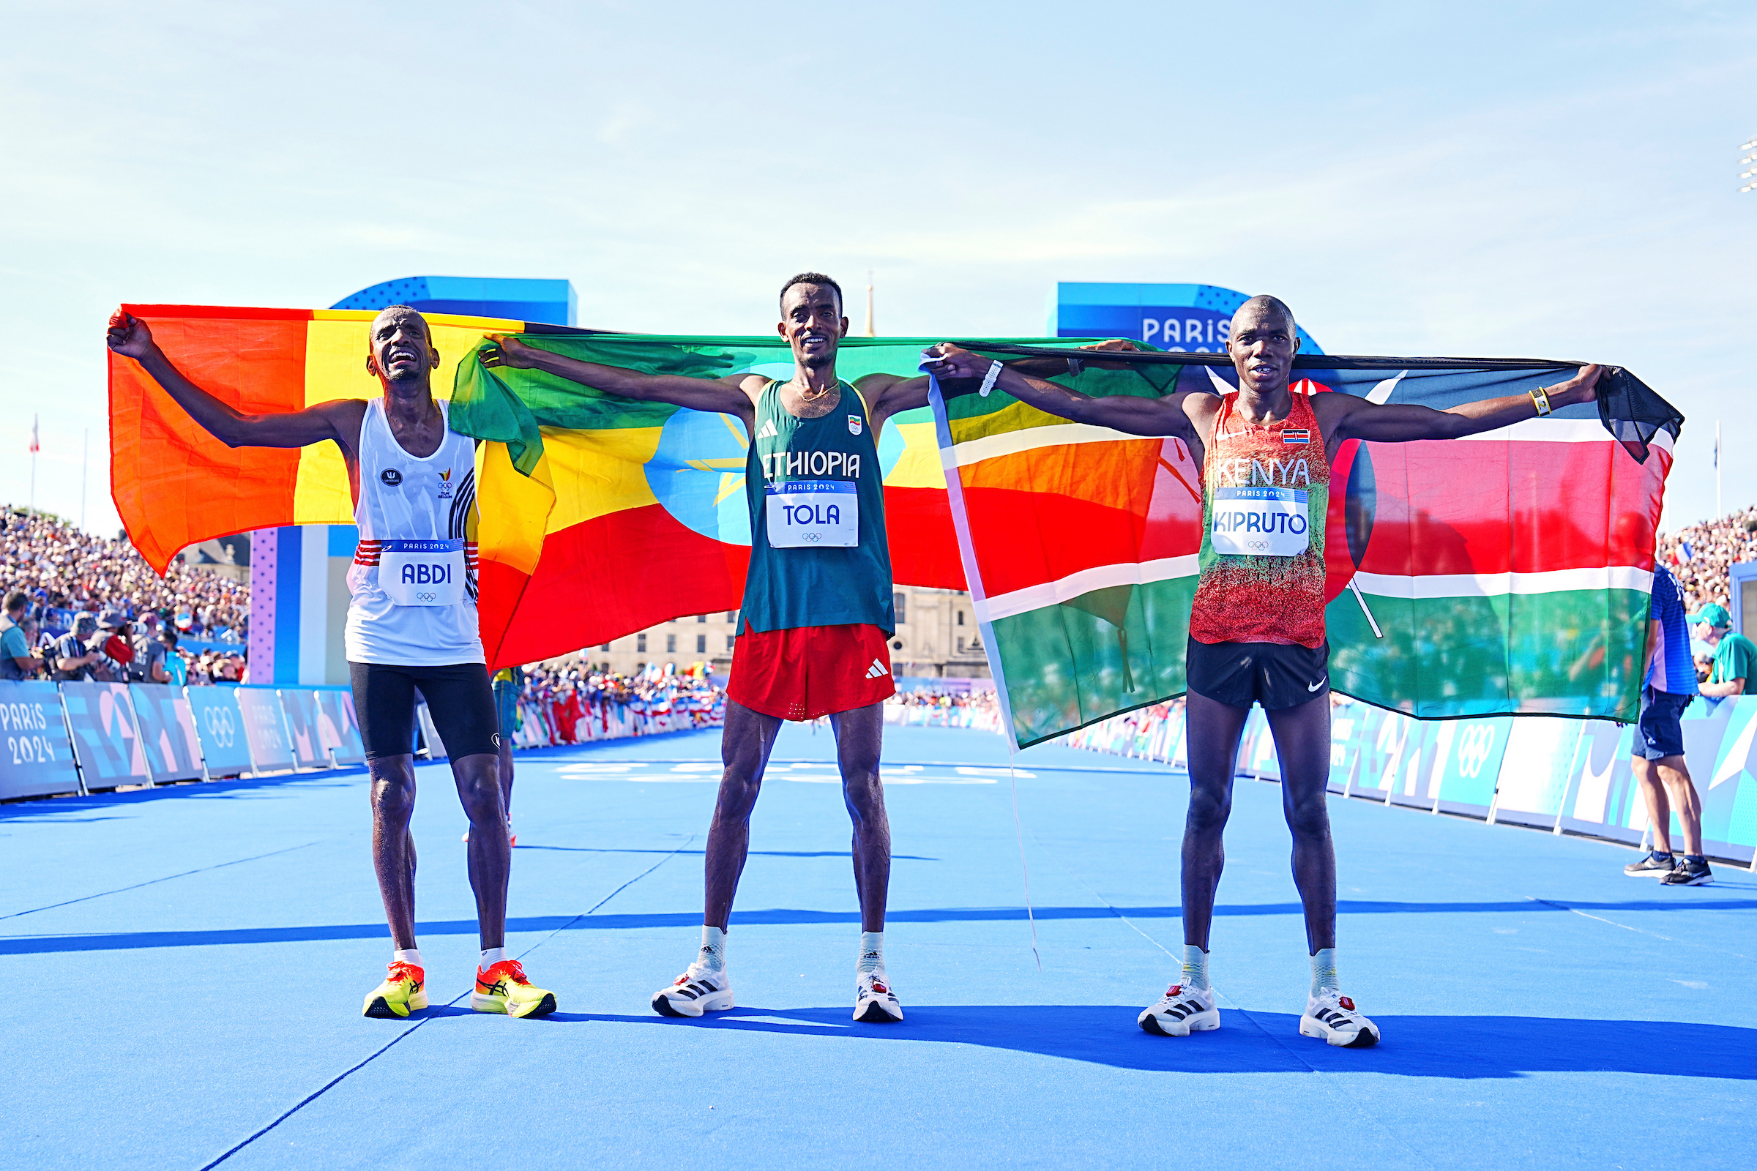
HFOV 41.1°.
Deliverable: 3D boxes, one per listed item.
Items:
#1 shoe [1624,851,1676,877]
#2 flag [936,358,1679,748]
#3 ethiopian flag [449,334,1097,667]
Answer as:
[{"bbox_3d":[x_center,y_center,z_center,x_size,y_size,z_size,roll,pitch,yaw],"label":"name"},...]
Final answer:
[{"bbox_3d":[3.774,1.366,11.450,0.270,0.115,0.100,0,-3,10],"label":"shoe"},{"bbox_3d":[1.043,-0.094,5.730,1.820,0.980,0.420,1,-3,3],"label":"flag"},{"bbox_3d":[-0.164,-0.213,5.900,1.820,0.850,0.380,1,-3,0],"label":"ethiopian flag"}]

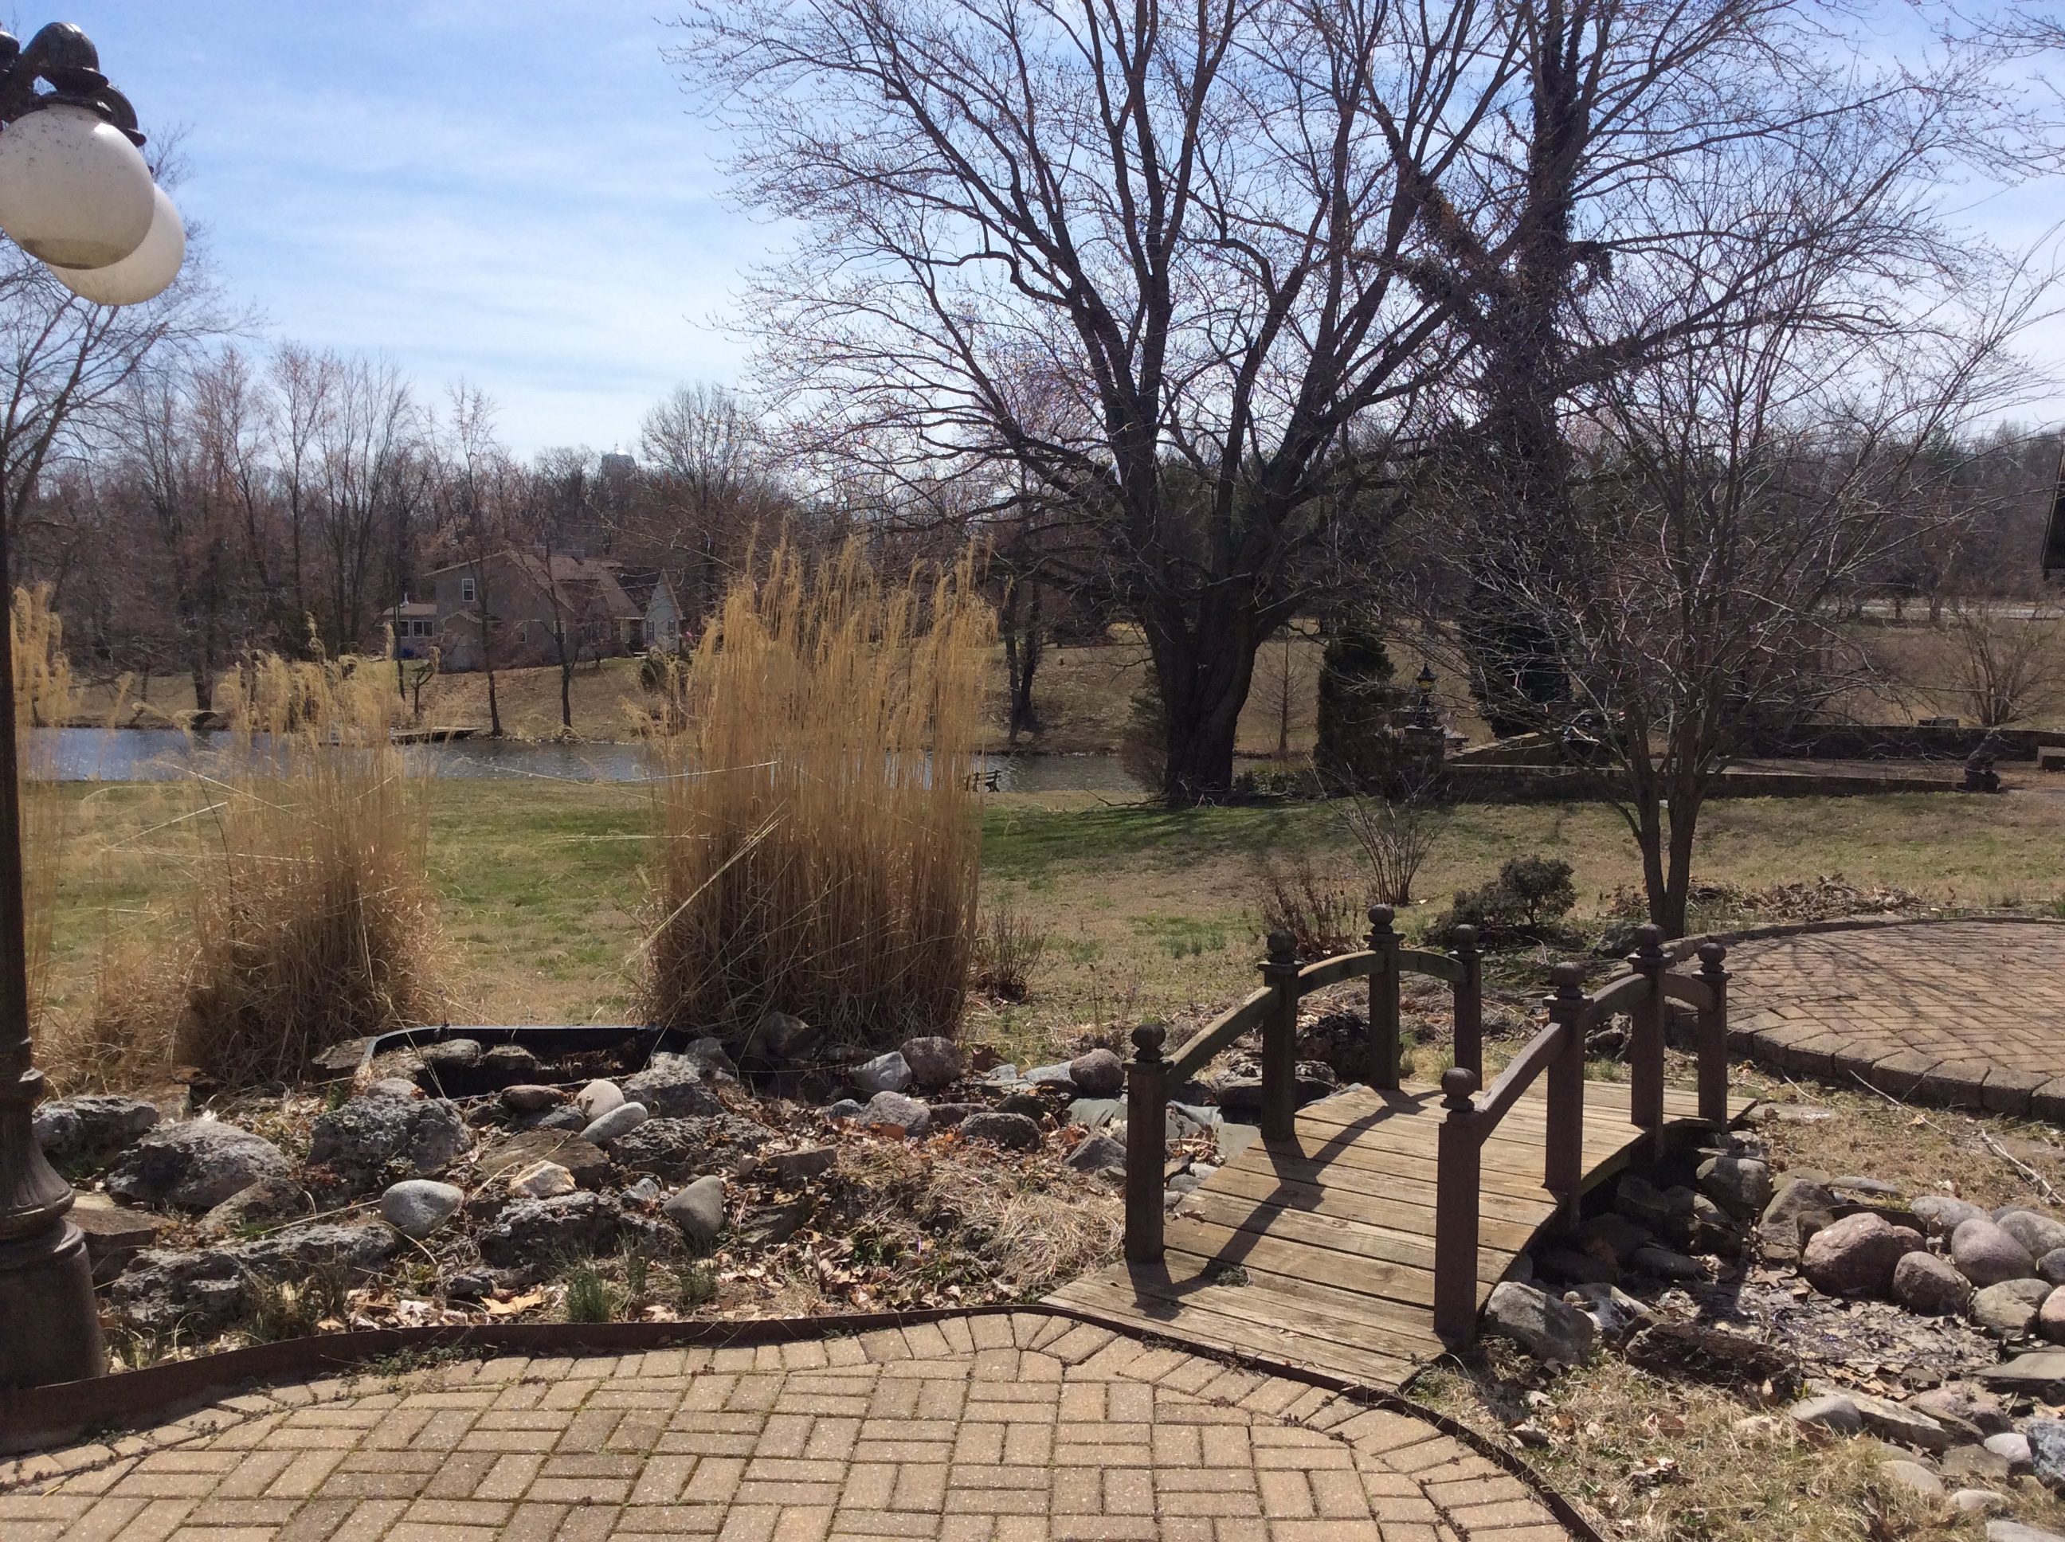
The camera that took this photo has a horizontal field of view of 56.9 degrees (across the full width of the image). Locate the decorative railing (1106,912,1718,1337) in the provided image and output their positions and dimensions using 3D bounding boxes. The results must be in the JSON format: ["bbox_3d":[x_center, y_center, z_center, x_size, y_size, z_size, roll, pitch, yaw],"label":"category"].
[{"bbox_3d":[1.266,0.861,5.603,0.955,0.794,2.316,3,5,34],"label":"decorative railing"}]

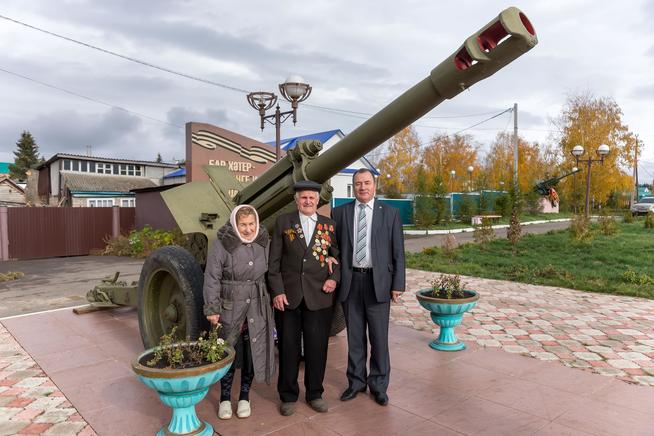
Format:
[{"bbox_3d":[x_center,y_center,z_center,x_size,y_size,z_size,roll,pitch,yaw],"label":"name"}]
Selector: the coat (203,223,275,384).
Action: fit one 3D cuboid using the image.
[{"bbox_3d":[-0.627,0.609,3.107,0.510,1.110,0.370,-1,3,-18],"label":"coat"}]

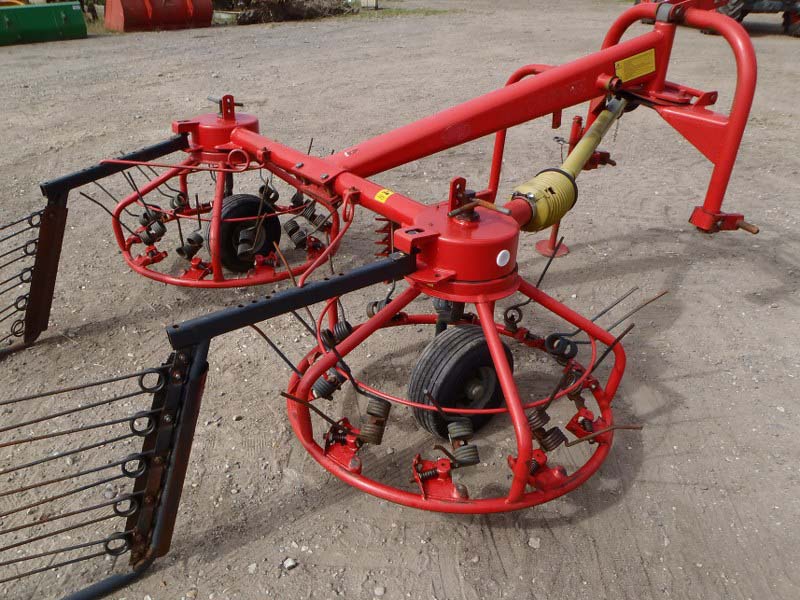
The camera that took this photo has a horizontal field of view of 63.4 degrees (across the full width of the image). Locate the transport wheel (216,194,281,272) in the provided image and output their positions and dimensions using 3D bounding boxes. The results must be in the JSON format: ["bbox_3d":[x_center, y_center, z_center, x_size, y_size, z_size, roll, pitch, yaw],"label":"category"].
[{"bbox_3d":[-0.786,-0.334,3.269,0.382,0.382,0.153,-22,36,-39],"label":"transport wheel"}]

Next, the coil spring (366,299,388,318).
[{"bbox_3d":[-0.078,0.033,2.339,0.064,0.064,0.103,-23,0,-45],"label":"coil spring"}]

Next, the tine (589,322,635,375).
[{"bbox_3d":[0.591,0.144,1.818,0.012,0.236,0.012,44,47,19],"label":"tine"}]

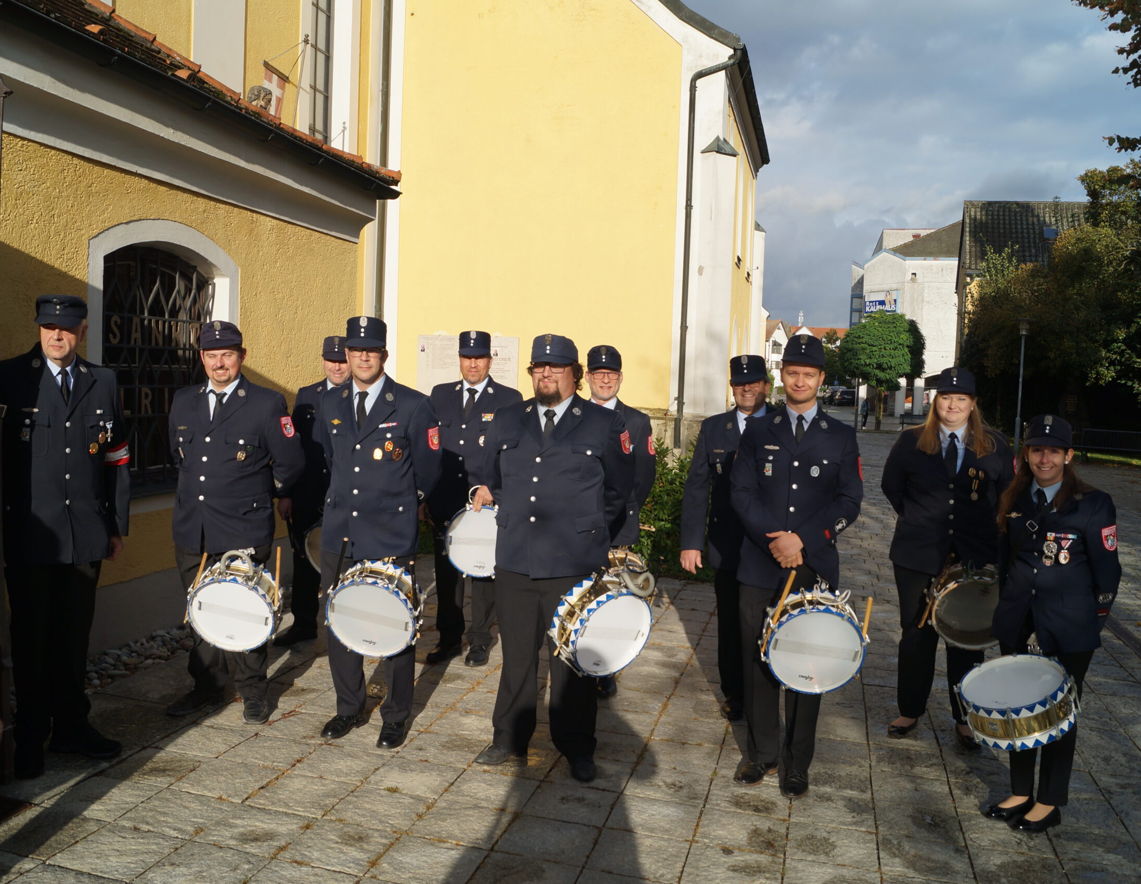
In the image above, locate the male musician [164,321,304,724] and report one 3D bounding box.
[{"bbox_3d":[-1.614,0.343,4.784,0.610,1.839,0.430,3,4,18],"label":"male musician"}]

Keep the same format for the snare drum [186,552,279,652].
[{"bbox_3d":[-1.467,0.723,4.392,0.380,0.380,0.165,0,25,1],"label":"snare drum"}]

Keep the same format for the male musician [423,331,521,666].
[{"bbox_3d":[-0.539,0.298,5.716,0.550,1.872,0.400,3,3,10],"label":"male musician"}]

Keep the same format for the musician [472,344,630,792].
[{"bbox_3d":[-0.073,0.448,4.243,0.650,1.805,0.460,3,4,15],"label":"musician"}]

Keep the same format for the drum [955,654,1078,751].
[{"bbox_3d":[1.673,0.967,3.736,0.380,0.165,0.380,-21,12,0],"label":"drum"}]

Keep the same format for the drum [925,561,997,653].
[{"bbox_3d":[1.919,0.785,4.767,0.395,0.395,0.175,4,23,8],"label":"drum"}]

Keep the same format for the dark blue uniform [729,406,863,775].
[{"bbox_3d":[0.926,0.601,4.104,0.540,1.499,0.360,3,4,12],"label":"dark blue uniform"}]

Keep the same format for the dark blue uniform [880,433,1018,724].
[{"bbox_3d":[1.812,0.652,4.844,0.600,1.430,0.360,3,3,20],"label":"dark blue uniform"}]

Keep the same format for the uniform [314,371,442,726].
[{"bbox_3d":[-0.871,0.478,4.530,0.550,1.573,0.350,3,4,19],"label":"uniform"}]

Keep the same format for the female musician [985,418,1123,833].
[{"bbox_3d":[1.892,0.699,3.941,0.380,1.630,0.500,-1,5,-45],"label":"female musician"}]

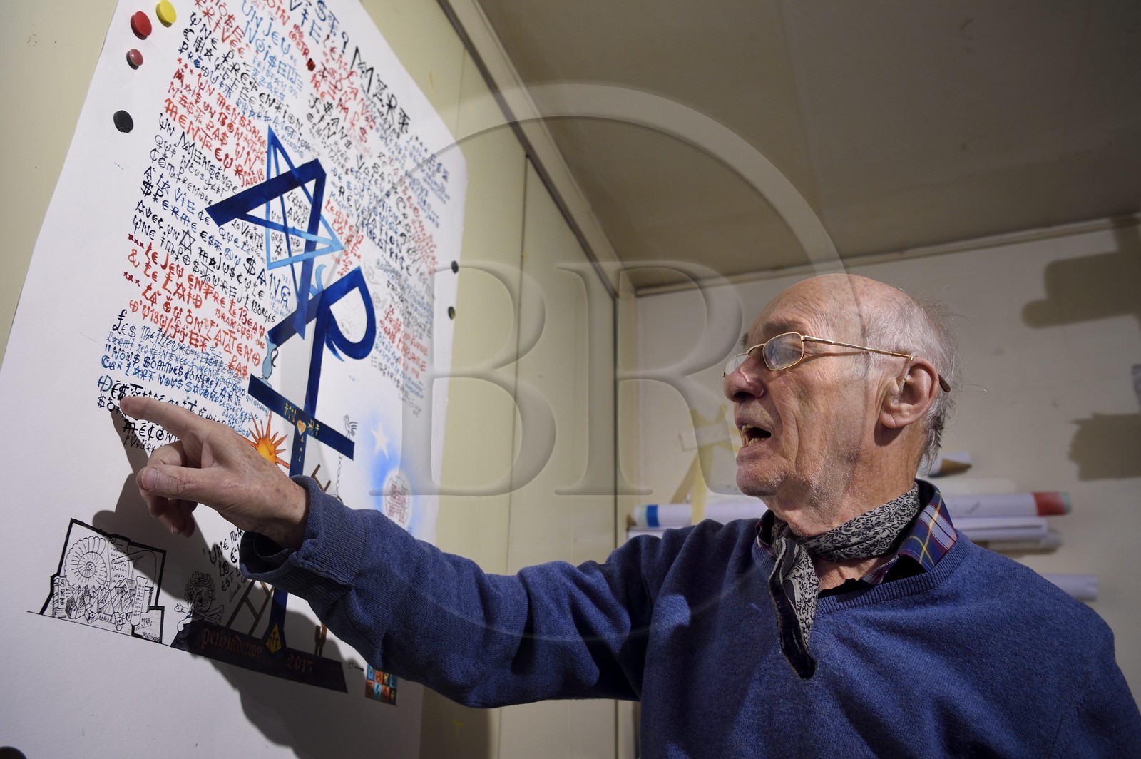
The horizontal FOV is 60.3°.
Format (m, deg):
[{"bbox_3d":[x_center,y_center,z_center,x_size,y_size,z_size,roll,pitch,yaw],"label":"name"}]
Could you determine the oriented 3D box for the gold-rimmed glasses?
[{"bbox_3d":[0.225,-0.003,0.858,0.143,0.040,0.141,10,-15,-18],"label":"gold-rimmed glasses"}]

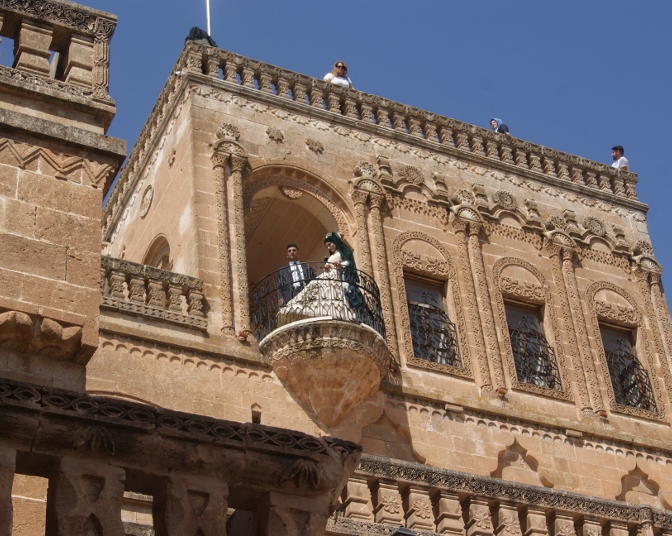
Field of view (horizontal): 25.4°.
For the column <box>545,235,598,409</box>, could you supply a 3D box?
[{"bbox_3d":[3.956,0.932,24.531,0.500,3.480,0.280,14,-44,-22],"label":"column"}]

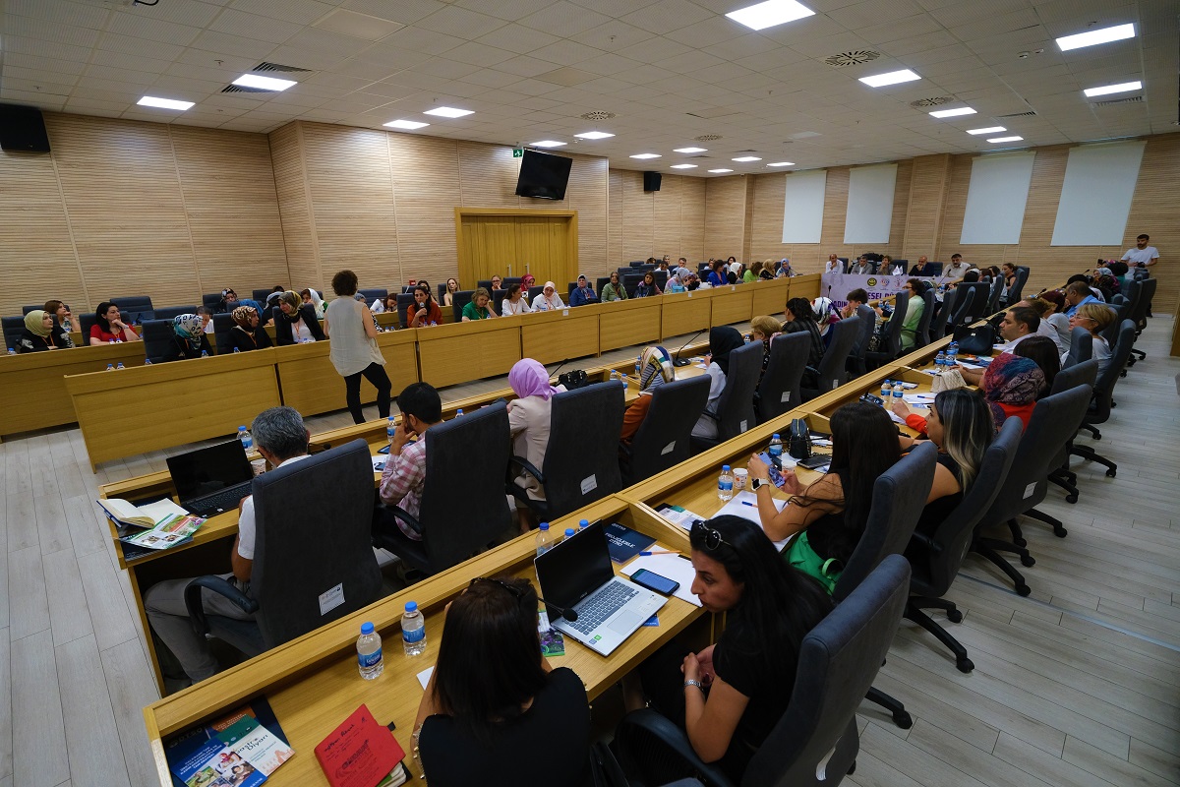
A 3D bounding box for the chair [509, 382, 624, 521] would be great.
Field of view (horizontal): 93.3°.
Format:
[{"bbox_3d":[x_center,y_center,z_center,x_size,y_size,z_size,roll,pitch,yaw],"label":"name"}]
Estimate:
[{"bbox_3d":[-0.181,0.465,3.428,0.630,1.150,0.700,-13,19,-35],"label":"chair"}]

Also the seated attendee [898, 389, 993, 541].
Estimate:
[{"bbox_3d":[1.417,0.546,2.723,0.800,1.250,0.500,13,21,41],"label":"seated attendee"}]

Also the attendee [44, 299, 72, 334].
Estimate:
[{"bbox_3d":[-6.691,-0.583,7.279,0.800,1.230,0.500,6,17,24],"label":"attendee"}]

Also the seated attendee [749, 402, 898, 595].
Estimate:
[{"bbox_3d":[0.976,0.644,2.429,0.780,1.250,0.520,13,21,41],"label":"seated attendee"}]

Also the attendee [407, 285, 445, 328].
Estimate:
[{"bbox_3d":[-2.222,-0.809,7.685,0.530,1.310,0.760,-10,18,-30],"label":"attendee"}]

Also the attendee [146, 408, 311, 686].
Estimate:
[{"bbox_3d":[-1.472,0.701,2.488,0.800,1.270,0.720,8,18,31],"label":"attendee"}]

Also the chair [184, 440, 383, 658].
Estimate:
[{"bbox_3d":[-1.239,0.757,2.373,0.670,1.120,0.640,8,18,29],"label":"chair"}]

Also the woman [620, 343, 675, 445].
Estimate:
[{"bbox_3d":[0.403,0.259,4.087,0.550,1.160,0.850,-11,18,-31],"label":"woman"}]

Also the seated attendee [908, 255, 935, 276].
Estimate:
[{"bbox_3d":[7.860,-2.591,13.277,0.800,1.280,0.550,-16,21,-42],"label":"seated attendee"}]

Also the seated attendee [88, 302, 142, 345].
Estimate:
[{"bbox_3d":[-5.904,-0.479,7.024,0.800,1.290,0.580,9,19,33],"label":"seated attendee"}]

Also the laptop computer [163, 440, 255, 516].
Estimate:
[{"bbox_3d":[-1.700,0.385,2.585,0.290,0.225,0.325,10,19,34],"label":"laptop computer"}]

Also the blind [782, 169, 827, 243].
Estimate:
[{"bbox_3d":[6.500,-5.619,16.964,1.221,2.034,0.060,14,22,43],"label":"blind"}]

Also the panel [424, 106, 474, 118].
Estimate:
[{"bbox_3d":[-2.044,-4.068,8.051,0.580,0.040,0.580,14,22,43],"label":"panel"}]

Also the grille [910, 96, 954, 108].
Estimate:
[{"bbox_3d":[4.913,-4.188,8.008,0.520,0.050,0.520,14,21,43],"label":"grille"}]

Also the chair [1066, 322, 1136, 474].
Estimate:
[{"bbox_3d":[4.516,-0.119,5.244,0.670,1.120,0.640,14,21,43],"label":"chair"}]

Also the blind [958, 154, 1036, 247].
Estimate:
[{"bbox_3d":[9.620,-4.564,13.202,1.193,1.997,0.070,14,21,43],"label":"blind"}]

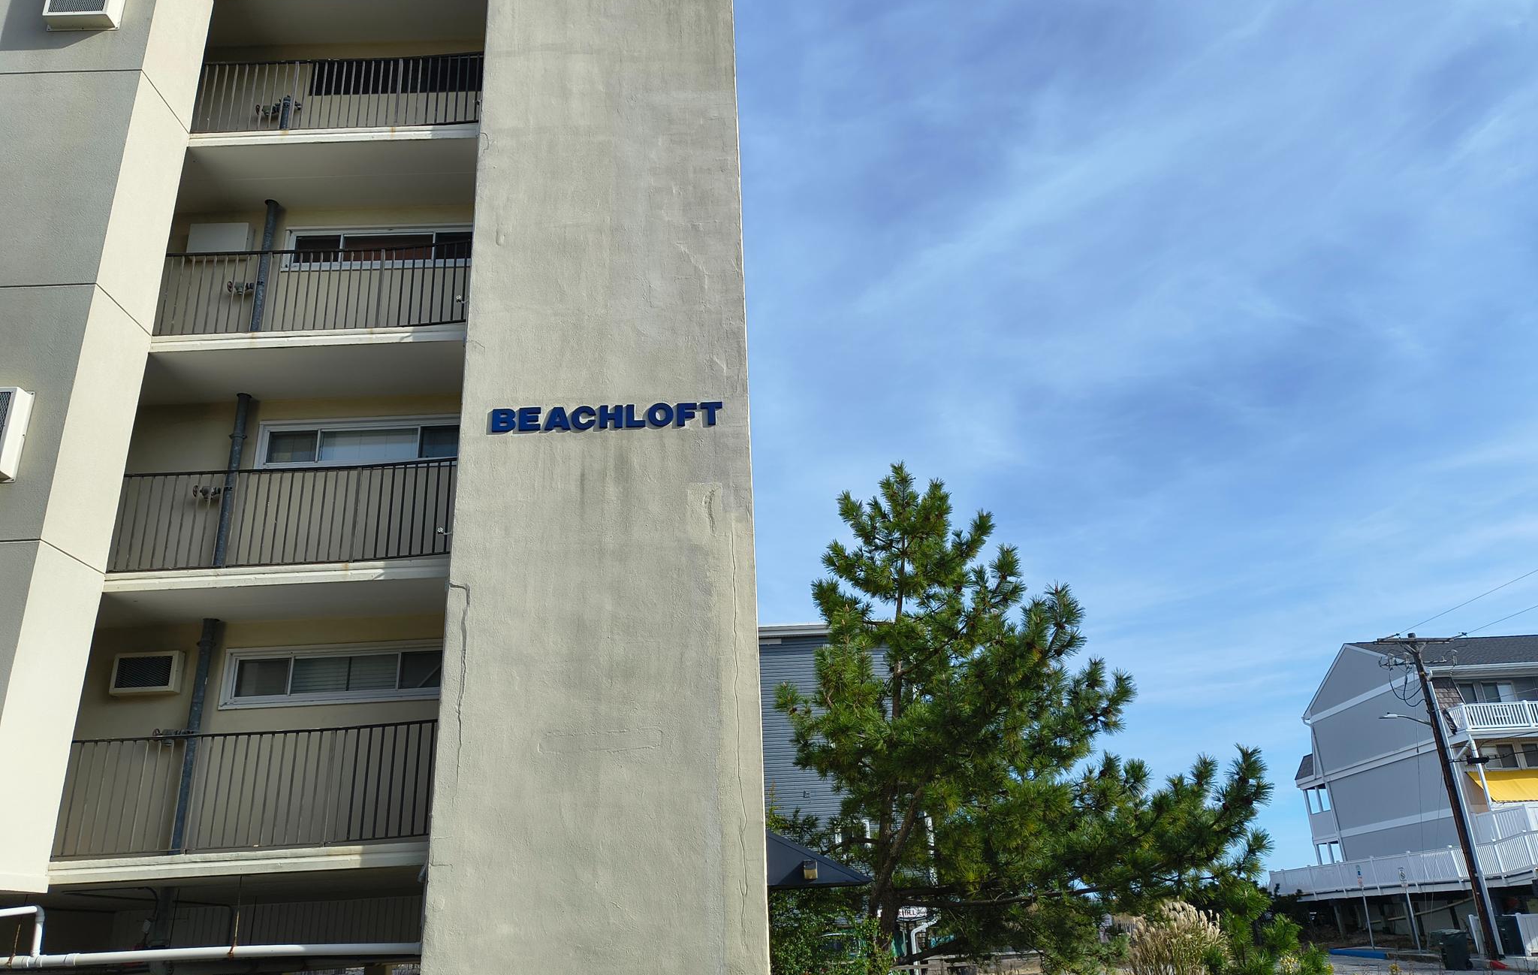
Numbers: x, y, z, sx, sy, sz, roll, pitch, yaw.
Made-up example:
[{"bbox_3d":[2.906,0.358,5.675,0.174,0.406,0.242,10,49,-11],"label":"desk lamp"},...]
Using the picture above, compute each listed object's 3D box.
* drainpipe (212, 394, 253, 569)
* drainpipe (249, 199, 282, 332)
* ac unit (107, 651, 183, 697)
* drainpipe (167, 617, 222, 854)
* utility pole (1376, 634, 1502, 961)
[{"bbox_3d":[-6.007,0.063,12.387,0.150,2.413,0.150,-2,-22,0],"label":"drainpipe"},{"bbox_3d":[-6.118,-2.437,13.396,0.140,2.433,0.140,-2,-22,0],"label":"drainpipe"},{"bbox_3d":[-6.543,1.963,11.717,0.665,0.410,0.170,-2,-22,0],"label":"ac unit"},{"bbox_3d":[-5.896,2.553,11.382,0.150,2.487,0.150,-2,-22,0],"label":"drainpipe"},{"bbox_3d":[22.818,10.098,37.232,2.850,10.500,0.700,-2,-22,0],"label":"utility pole"}]

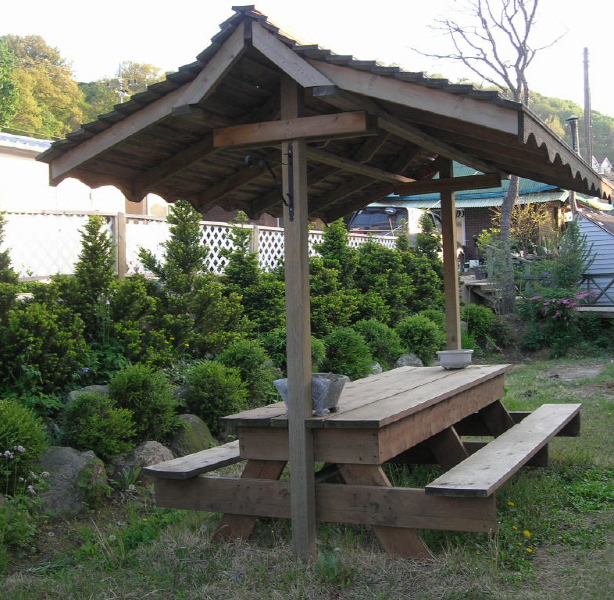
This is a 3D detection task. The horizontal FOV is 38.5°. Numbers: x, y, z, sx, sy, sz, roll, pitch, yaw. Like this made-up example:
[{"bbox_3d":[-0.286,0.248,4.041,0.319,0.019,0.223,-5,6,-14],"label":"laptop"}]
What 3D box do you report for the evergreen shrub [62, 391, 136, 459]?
[{"bbox_3d":[-1.430,0.870,6.020,0.480,0.480,0.480,-2,0,-11],"label":"evergreen shrub"}]

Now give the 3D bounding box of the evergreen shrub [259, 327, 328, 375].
[{"bbox_3d":[-0.169,0.607,9.600,0.700,0.640,0.680,-2,0,0],"label":"evergreen shrub"}]

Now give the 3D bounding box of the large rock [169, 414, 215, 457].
[{"bbox_3d":[-1.019,1.222,7.750,0.460,0.430,0.420,-2,0,-7],"label":"large rock"}]

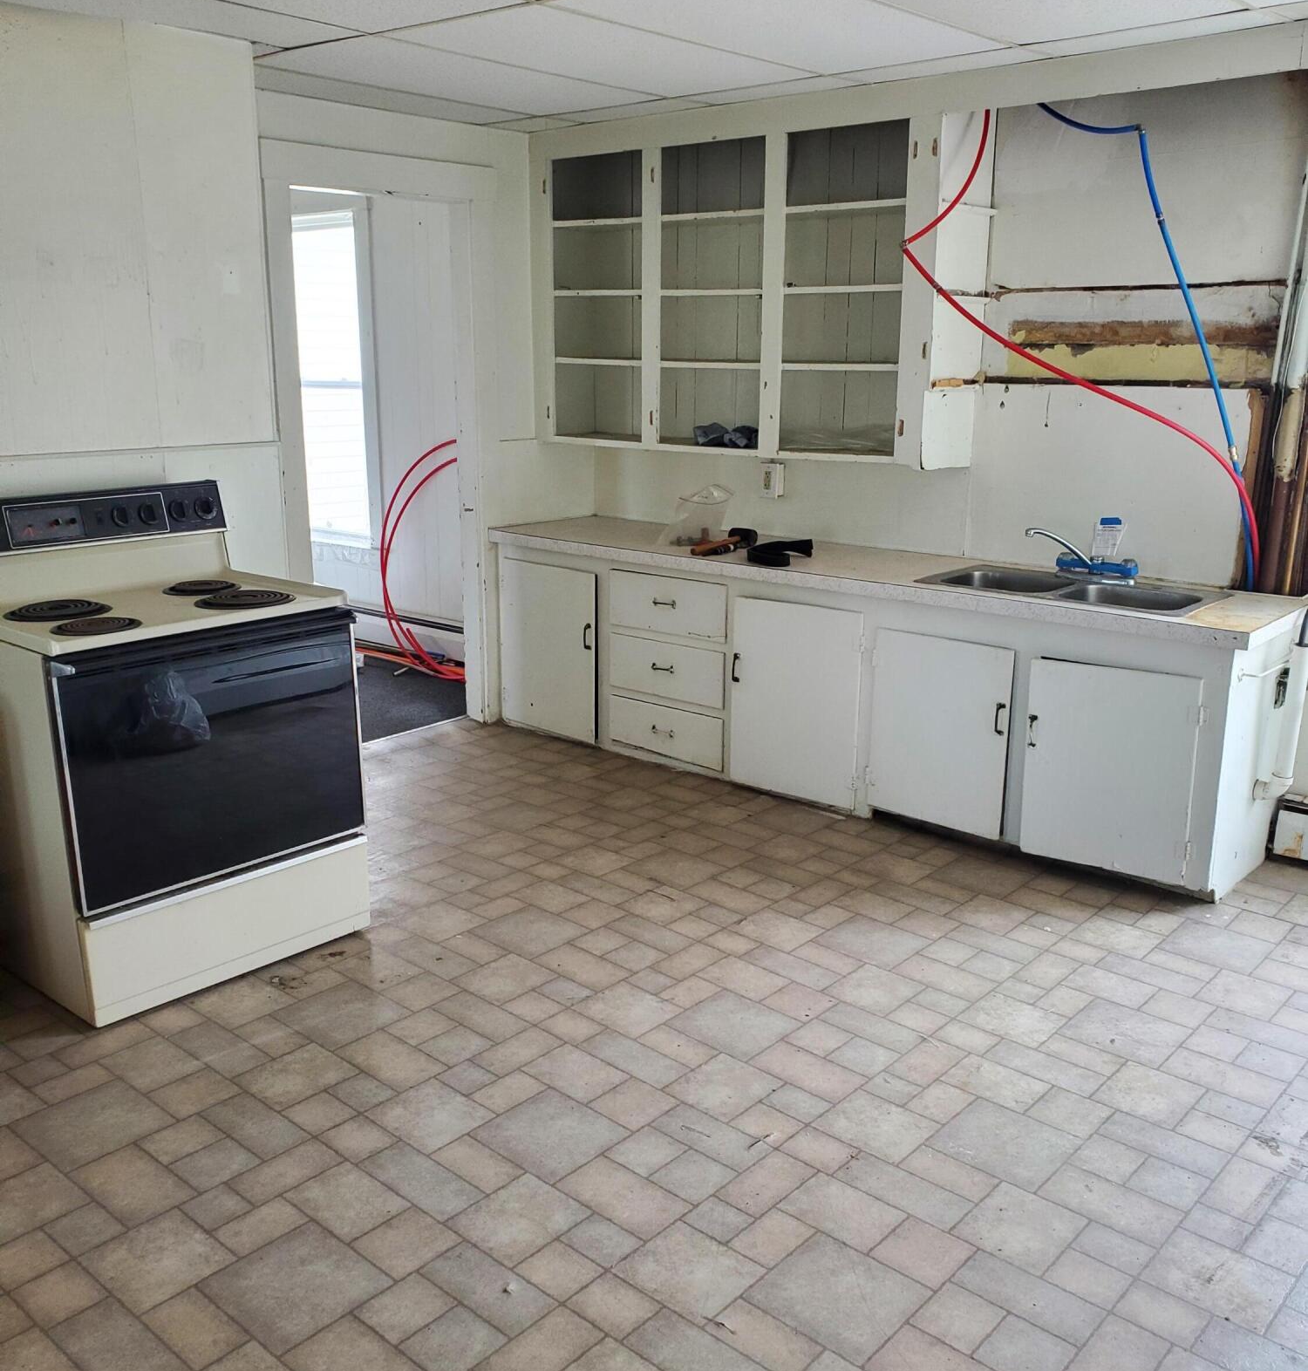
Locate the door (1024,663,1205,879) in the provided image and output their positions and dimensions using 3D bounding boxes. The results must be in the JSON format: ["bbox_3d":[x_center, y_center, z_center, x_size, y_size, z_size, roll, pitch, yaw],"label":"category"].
[{"bbox_3d":[1.345,0.248,3.875,0.495,0.615,0.022,12,19,37],"label":"door"}]

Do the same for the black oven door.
[{"bbox_3d":[-1.059,0.156,3.201,0.743,0.639,0.070,-14,21,-42],"label":"black oven door"}]

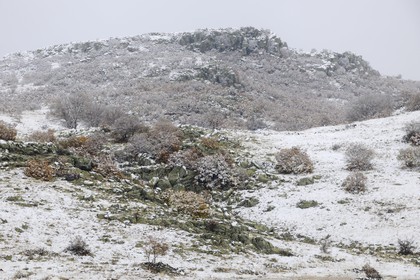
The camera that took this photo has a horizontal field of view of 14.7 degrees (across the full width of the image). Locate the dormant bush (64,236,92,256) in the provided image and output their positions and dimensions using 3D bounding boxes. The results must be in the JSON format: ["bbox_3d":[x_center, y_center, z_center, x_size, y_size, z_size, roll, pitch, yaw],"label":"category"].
[{"bbox_3d":[-5.176,4.192,64.287,1.064,0.760,0.958,0,-2,0],"label":"dormant bush"}]

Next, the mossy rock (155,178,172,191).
[{"bbox_3d":[-2.648,2.534,93.000,0.994,0.670,0.795,0,-1,0],"label":"mossy rock"}]

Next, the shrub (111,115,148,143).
[{"bbox_3d":[-5.915,-0.845,120.000,2.708,2.016,2.383,0,-1,0],"label":"shrub"}]

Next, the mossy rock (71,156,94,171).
[{"bbox_3d":[-7.440,1.371,95.305,1.354,0.749,1.016,0,-2,0],"label":"mossy rock"}]

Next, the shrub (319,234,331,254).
[{"bbox_3d":[4.530,4.134,64.613,0.460,0.766,0.414,0,-2,0],"label":"shrub"}]

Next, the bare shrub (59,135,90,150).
[{"bbox_3d":[-9.375,0.173,113.000,2.148,1.085,1.890,0,-1,0],"label":"bare shrub"}]

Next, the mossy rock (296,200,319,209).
[{"bbox_3d":[4.685,3.099,78.482,1.022,0.353,0.767,0,-2,0],"label":"mossy rock"}]

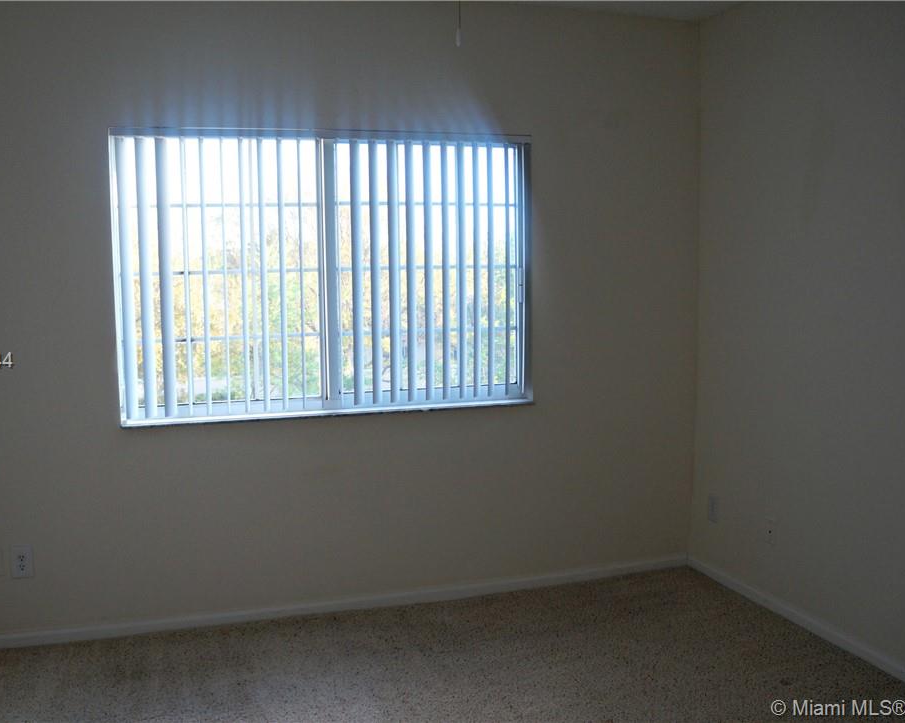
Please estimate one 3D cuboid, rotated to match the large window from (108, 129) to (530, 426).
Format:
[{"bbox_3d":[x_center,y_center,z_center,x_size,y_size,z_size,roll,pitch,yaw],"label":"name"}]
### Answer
[{"bbox_3d":[-0.487,-0.369,3.468,1.748,1.175,0.090,-2,6,-16],"label":"large window"}]

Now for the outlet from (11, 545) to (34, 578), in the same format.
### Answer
[{"bbox_3d":[-1.673,0.781,3.174,0.076,0.122,0.012,-2,6,-16],"label":"outlet"}]

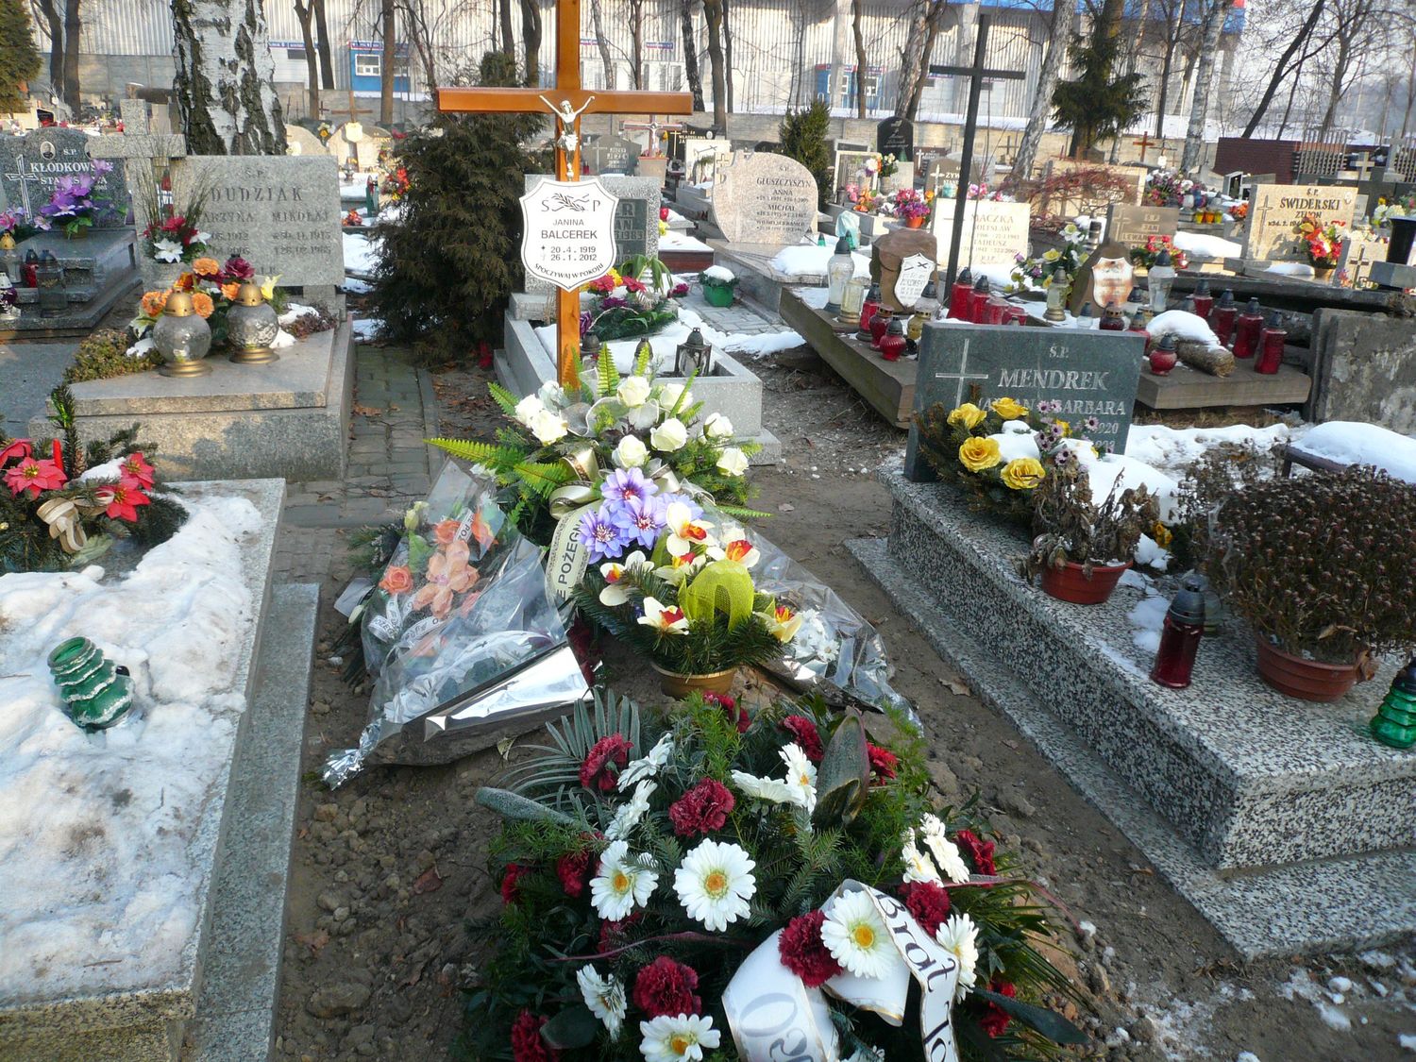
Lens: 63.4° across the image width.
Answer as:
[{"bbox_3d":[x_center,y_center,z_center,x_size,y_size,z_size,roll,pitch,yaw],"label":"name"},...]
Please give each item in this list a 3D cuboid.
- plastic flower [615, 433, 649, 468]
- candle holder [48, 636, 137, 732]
[{"bbox_3d":[-0.203,-0.213,3.038,0.085,0.088,0.080,-3,-3,-15],"label":"plastic flower"},{"bbox_3d":[-1.010,0.250,1.878,0.108,0.135,0.108,-29,29,-19],"label":"candle holder"}]

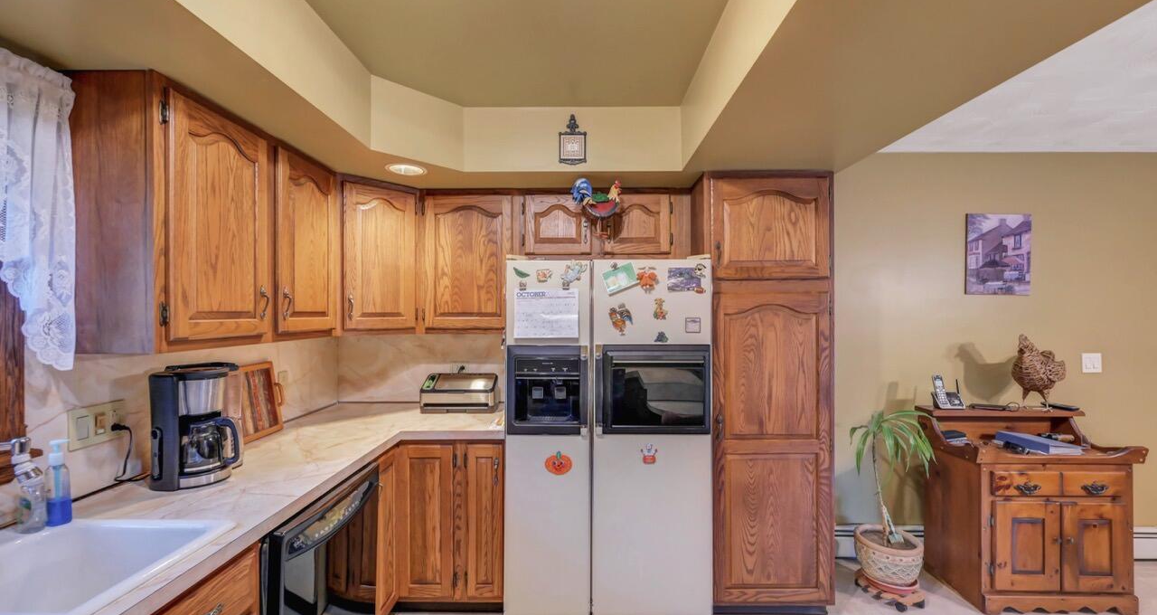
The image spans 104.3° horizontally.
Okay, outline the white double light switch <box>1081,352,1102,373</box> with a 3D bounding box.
[{"bbox_3d":[3.130,0.339,2.740,0.117,0.116,0.012,0,0,1],"label":"white double light switch"}]

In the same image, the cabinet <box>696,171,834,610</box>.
[{"bbox_3d":[0.895,0.416,2.422,0.616,2.107,0.635,0,0,0],"label":"cabinet"}]

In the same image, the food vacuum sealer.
[{"bbox_3d":[-0.660,0.481,2.560,0.410,0.187,0.210,0,0,0],"label":"food vacuum sealer"}]

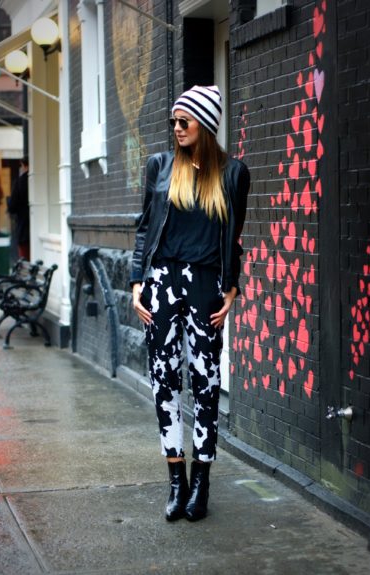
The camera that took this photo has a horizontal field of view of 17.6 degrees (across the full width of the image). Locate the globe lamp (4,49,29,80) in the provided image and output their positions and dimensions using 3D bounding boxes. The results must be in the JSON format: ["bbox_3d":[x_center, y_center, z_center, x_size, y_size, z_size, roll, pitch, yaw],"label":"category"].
[{"bbox_3d":[-1.806,-2.384,12.800,0.270,0.340,0.260,-2,4,-16],"label":"globe lamp"}]

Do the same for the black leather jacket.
[{"bbox_3d":[0.018,-0.265,4.830,0.475,0.570,0.270,0,4,7],"label":"black leather jacket"}]

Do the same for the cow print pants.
[{"bbox_3d":[-0.010,0.294,4.880,0.335,0.830,0.250,0,4,7],"label":"cow print pants"}]

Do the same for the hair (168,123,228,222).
[{"bbox_3d":[0.050,-0.459,4.770,0.225,0.400,0.230,1,5,30],"label":"hair"}]

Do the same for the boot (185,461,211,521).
[{"bbox_3d":[0.055,0.824,4.895,0.090,0.200,0.245,0,4,13],"label":"boot"}]

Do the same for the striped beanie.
[{"bbox_3d":[0.046,-0.713,4.810,0.190,0.195,0.220,3,-8,45],"label":"striped beanie"}]

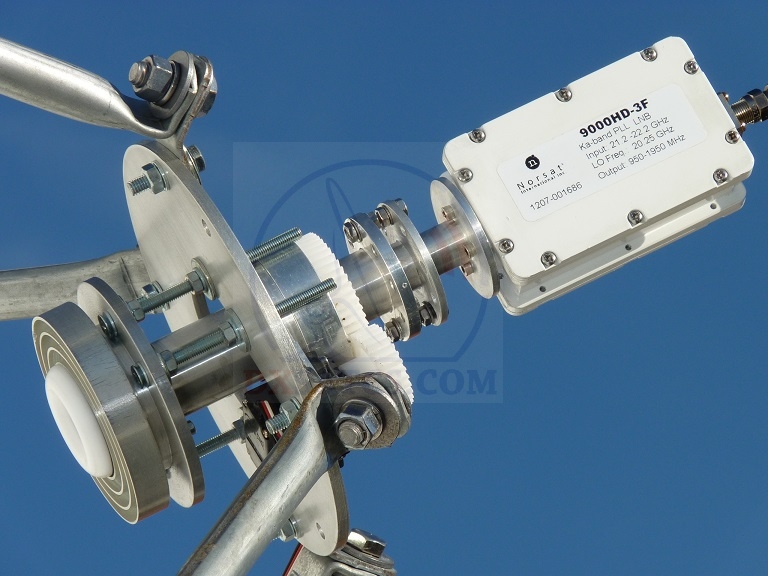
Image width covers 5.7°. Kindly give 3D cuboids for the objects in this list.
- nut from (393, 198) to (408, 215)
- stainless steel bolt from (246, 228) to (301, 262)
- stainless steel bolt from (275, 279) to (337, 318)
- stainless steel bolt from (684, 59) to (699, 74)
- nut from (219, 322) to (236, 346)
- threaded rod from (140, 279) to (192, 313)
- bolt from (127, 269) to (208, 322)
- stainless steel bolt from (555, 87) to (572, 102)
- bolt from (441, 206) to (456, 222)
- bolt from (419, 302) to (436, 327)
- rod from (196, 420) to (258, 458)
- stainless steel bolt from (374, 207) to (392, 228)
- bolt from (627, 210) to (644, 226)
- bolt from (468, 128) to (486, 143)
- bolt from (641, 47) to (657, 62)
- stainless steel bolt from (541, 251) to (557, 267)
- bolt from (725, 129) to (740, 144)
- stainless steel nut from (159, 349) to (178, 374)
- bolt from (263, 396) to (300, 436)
[{"bbox_3d":[0.006,-0.029,2.768,0.004,0.007,0.007,-25,0,-15],"label":"nut"},{"bbox_3d":[-0.039,-0.016,2.750,0.021,0.004,0.004,-25,0,-15],"label":"stainless steel bolt"},{"bbox_3d":[-0.027,0.003,2.730,0.022,0.004,0.004,-25,0,-15],"label":"stainless steel bolt"},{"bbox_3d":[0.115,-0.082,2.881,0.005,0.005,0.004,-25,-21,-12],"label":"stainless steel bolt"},{"bbox_3d":[-0.055,0.016,2.722,0.004,0.008,0.008,-25,0,-15],"label":"nut"},{"bbox_3d":[-0.080,0.003,2.825,0.021,0.005,0.005,-25,0,-12],"label":"threaded rod"},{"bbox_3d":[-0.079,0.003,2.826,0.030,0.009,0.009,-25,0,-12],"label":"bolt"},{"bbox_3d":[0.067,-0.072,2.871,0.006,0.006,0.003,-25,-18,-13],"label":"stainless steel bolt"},{"bbox_3d":[0.024,-0.027,2.772,0.004,0.005,0.005,-25,0,-15],"label":"bolt"},{"bbox_3d":[0.016,0.009,2.763,0.005,0.007,0.007,-25,0,-15],"label":"bolt"},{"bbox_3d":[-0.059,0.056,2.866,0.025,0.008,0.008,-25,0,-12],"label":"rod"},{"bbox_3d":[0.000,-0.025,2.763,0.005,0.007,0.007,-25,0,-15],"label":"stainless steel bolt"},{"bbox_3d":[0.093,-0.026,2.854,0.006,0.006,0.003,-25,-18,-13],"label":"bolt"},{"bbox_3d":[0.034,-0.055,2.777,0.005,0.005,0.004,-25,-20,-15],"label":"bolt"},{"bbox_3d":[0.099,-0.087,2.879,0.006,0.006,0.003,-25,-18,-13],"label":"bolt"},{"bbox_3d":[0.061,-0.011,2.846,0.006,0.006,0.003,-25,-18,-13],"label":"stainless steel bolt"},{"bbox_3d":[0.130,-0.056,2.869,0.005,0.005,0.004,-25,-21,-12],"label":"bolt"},{"bbox_3d":[-0.079,0.027,2.811,0.004,0.009,0.009,-25,0,-12],"label":"stainless steel nut"},{"bbox_3d":[-0.035,0.046,2.700,0.013,0.010,0.010,-25,0,-15],"label":"bolt"}]

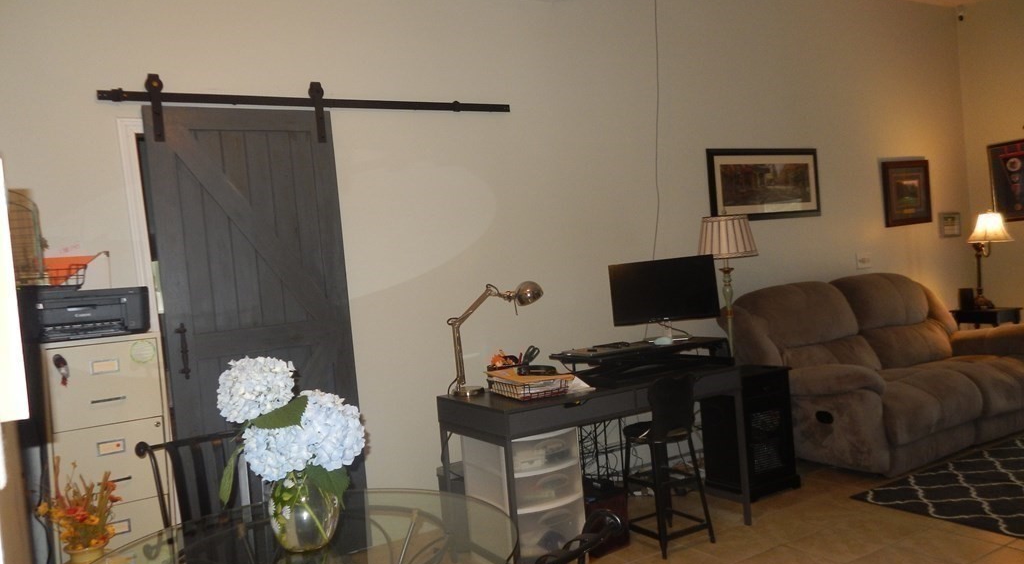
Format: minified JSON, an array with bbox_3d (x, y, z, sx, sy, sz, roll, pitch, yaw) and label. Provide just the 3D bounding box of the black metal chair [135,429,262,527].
[{"bbox_3d":[-0.716,0.905,2.063,0.470,0.911,0.540,-6,2,-30],"label":"black metal chair"}]

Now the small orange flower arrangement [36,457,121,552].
[{"bbox_3d":[-1.307,0.680,2.235,0.210,0.285,0.190,-6,2,-30],"label":"small orange flower arrangement"}]

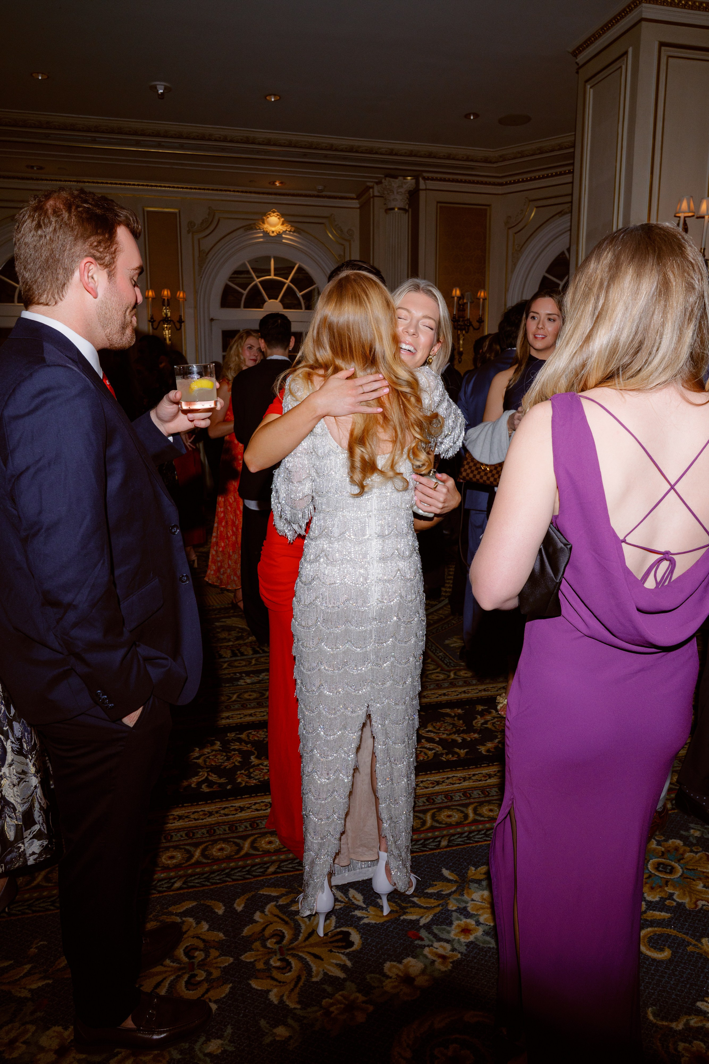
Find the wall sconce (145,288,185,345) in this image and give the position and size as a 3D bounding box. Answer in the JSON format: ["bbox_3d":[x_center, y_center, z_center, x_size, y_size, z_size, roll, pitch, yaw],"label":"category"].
[{"bbox_3d":[-2.164,-2.420,8.450,0.460,0.740,0.270,-3,11,-15],"label":"wall sconce"}]

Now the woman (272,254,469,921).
[{"bbox_3d":[0.016,0.193,2.022,0.520,1.725,0.480,-3,11,-13],"label":"woman"}]

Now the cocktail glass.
[{"bbox_3d":[-0.346,-0.314,1.620,0.088,0.100,0.088,-7,11,-17],"label":"cocktail glass"}]

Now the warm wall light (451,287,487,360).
[{"bbox_3d":[1.298,-2.373,8.420,0.450,0.840,0.270,-3,11,-15],"label":"warm wall light"}]

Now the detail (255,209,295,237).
[{"bbox_3d":[-0.941,-3.608,8.620,0.490,0.320,0.120,-3,11,-15],"label":"detail"}]

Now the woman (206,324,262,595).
[{"bbox_3d":[-0.711,-0.313,4.623,0.480,1.750,0.360,-5,12,-23],"label":"woman"}]

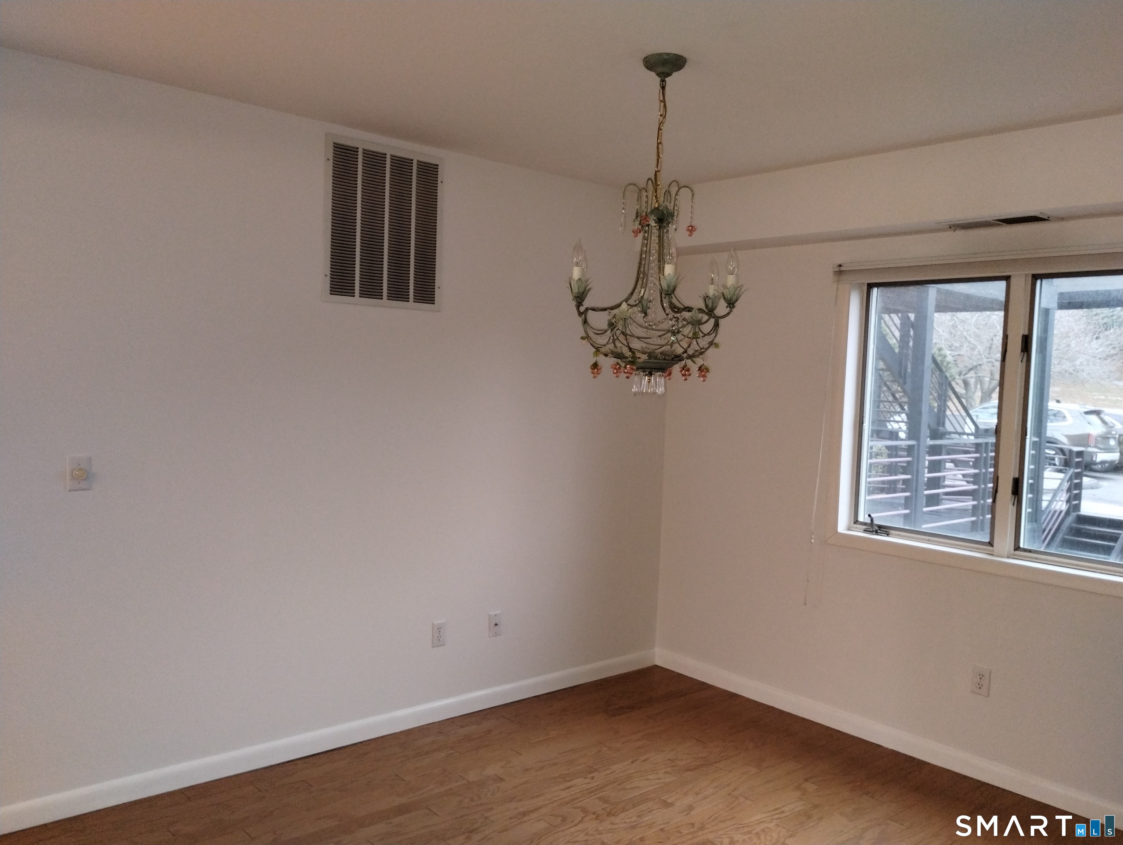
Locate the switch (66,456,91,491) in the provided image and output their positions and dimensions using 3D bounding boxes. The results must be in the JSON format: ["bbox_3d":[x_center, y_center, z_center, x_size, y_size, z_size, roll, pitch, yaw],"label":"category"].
[{"bbox_3d":[-1.581,0.169,2.992,0.071,0.115,0.025,0,4,-41],"label":"switch"}]

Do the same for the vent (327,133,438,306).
[{"bbox_3d":[-0.705,-0.791,3.678,0.538,0.647,0.020,0,4,-41],"label":"vent"}]

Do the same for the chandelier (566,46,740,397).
[{"bbox_3d":[0.286,-0.576,2.708,0.530,0.985,0.540,2,3,0],"label":"chandelier"}]

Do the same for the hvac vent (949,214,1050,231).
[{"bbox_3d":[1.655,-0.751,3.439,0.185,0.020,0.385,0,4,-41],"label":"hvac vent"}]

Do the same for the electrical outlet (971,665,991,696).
[{"bbox_3d":[1.659,1.027,3.603,0.010,0.115,0.070,0,4,-41],"label":"electrical outlet"}]

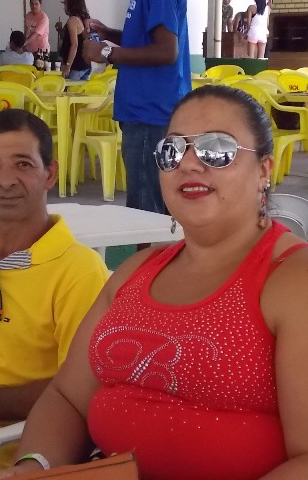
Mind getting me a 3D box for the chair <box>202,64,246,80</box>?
[{"bbox_3d":[0.752,-1.663,12.961,0.560,0.800,0.550,4,11,20],"label":"chair"}]

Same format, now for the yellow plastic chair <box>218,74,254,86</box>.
[{"bbox_3d":[0.695,-1.127,10.140,0.530,0.810,0.560,6,12,29],"label":"yellow plastic chair"}]

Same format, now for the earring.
[{"bbox_3d":[0.172,-0.057,1.690,0.016,0.076,0.014,-8,13,-39],"label":"earring"}]

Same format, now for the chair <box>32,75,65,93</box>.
[{"bbox_3d":[-1.038,-1.100,9.988,0.530,0.810,0.560,8,13,37],"label":"chair"}]

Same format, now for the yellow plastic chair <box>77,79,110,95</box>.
[{"bbox_3d":[-0.655,-0.952,9.259,0.550,0.800,0.560,8,13,36],"label":"yellow plastic chair"}]

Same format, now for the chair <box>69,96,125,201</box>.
[{"bbox_3d":[-0.260,-0.721,7.870,0.530,0.810,0.560,9,13,40],"label":"chair"}]

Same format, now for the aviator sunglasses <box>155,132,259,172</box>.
[{"bbox_3d":[0.092,-0.125,1.630,0.142,0.052,0.140,-3,0,28],"label":"aviator sunglasses"}]

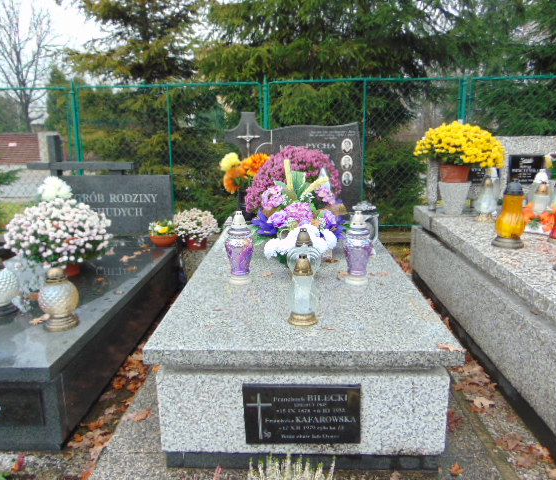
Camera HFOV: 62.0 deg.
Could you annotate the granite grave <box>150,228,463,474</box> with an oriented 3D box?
[{"bbox_3d":[0.112,0.348,2.445,1.002,0.478,1.962,0,13,2],"label":"granite grave"}]

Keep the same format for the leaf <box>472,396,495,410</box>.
[{"bbox_3d":[0.873,0.687,1.950,0.093,0.025,0.073,0,13,2],"label":"leaf"}]

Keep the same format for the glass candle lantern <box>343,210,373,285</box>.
[{"bbox_3d":[0.351,0.032,2.034,0.125,0.319,0.125,0,13,2],"label":"glass candle lantern"}]

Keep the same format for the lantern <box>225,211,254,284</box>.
[{"bbox_3d":[-0.169,0.033,2.057,0.130,0.323,0.130,0,13,2],"label":"lantern"}]

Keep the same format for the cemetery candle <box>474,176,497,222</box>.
[{"bbox_3d":[1.287,-0.257,2.863,0.137,0.284,0.137,0,13,2],"label":"cemetery candle"}]

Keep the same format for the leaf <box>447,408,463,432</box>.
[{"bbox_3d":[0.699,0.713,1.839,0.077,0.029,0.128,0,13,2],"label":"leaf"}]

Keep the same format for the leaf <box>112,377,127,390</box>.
[{"bbox_3d":[-0.744,0.672,2.180,0.066,0.030,0.088,0,13,2],"label":"leaf"}]

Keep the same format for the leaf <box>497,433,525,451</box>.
[{"bbox_3d":[0.867,0.749,1.724,0.099,0.015,0.077,0,13,2],"label":"leaf"}]

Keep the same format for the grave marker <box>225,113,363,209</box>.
[{"bbox_3d":[0.119,-0.524,3.338,0.982,0.772,0.100,0,13,2],"label":"grave marker"}]

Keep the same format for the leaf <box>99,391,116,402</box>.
[{"bbox_3d":[-0.765,0.701,2.081,0.082,0.020,0.074,0,13,2],"label":"leaf"}]

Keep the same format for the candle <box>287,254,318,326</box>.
[{"bbox_3d":[0.093,0.174,1.685,0.113,0.250,0.113,0,13,2],"label":"candle"}]

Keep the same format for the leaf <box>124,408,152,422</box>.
[{"bbox_3d":[-0.578,0.719,1.901,0.117,0.020,0.076,0,13,2],"label":"leaf"}]

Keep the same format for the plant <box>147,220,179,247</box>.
[{"bbox_3d":[-0.824,-0.057,3.324,0.218,0.198,0.218,0,13,2],"label":"plant"}]

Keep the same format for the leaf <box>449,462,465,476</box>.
[{"bbox_3d":[0.613,0.784,1.584,0.056,0.020,0.051,0,13,2],"label":"leaf"}]

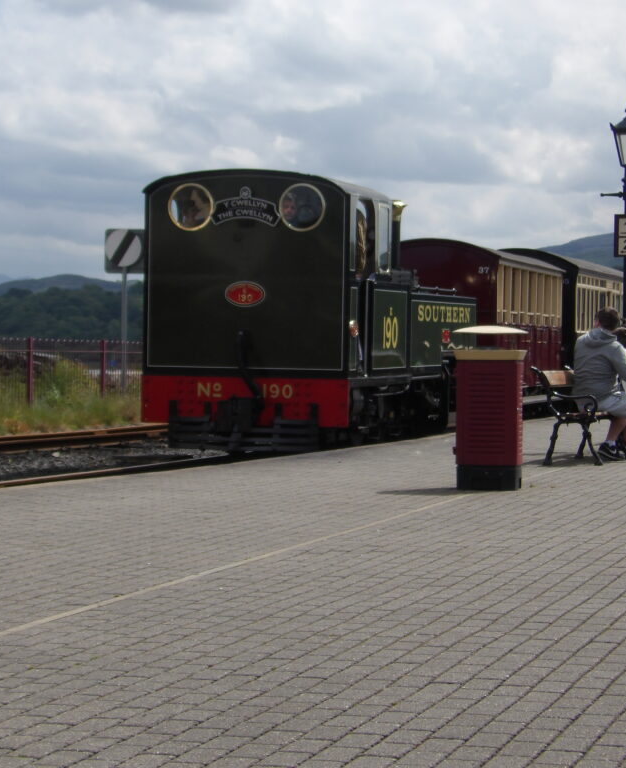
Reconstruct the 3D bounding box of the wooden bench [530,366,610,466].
[{"bbox_3d":[2.440,0.250,21.300,0.610,0.830,2.300,1,1,15],"label":"wooden bench"}]

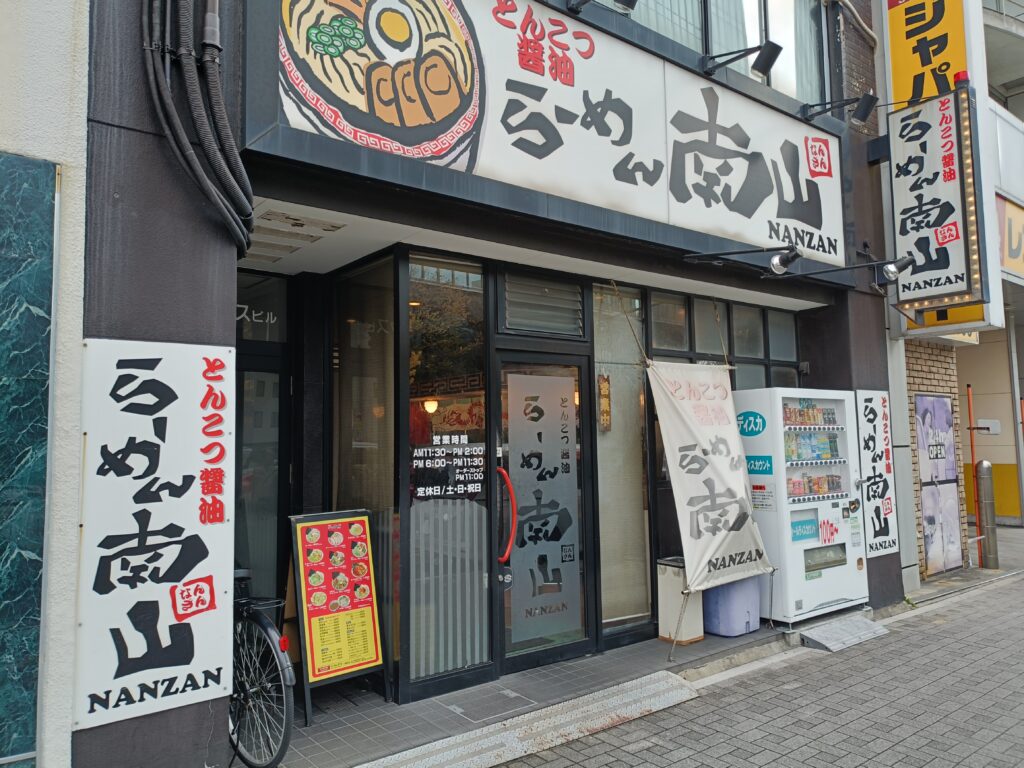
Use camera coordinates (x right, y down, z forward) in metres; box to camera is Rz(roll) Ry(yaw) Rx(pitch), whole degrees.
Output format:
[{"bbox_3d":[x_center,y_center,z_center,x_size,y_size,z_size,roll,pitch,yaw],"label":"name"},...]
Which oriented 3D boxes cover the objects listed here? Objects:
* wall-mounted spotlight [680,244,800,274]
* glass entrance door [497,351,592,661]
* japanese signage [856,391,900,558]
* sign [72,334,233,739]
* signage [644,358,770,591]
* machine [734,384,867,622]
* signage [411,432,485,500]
[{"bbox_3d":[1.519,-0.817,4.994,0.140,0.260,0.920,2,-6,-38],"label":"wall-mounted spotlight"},{"bbox_3d":[0.238,0.828,5.041,0.840,2.050,0.070,2,-6,-38],"label":"glass entrance door"},{"bbox_3d":[3.361,0.812,6.802,0.597,1.500,0.020,2,-6,-38],"label":"japanese signage"},{"bbox_3d":[-1.460,0.582,3.068,0.597,1.503,0.020,2,-6,-38],"label":"sign"},{"bbox_3d":[1.510,0.646,5.610,1.050,1.660,0.090,2,-16,-38],"label":"signage"},{"bbox_3d":[2.354,0.980,6.218,1.195,1.830,0.600,2,-6,-38],"label":"machine"},{"bbox_3d":[-0.388,0.514,4.569,0.537,0.402,0.010,2,-6,-38],"label":"signage"}]

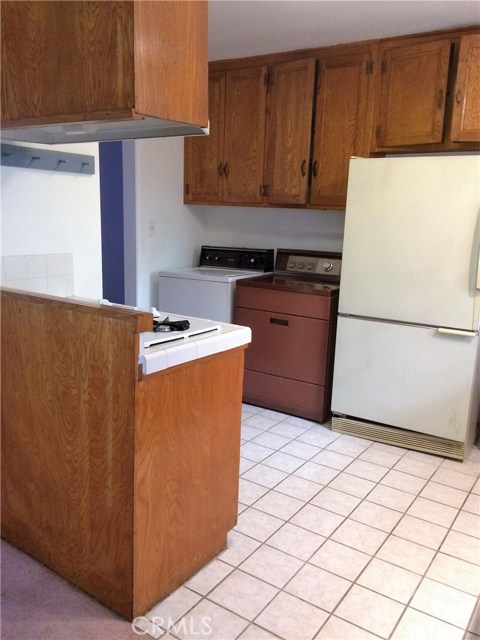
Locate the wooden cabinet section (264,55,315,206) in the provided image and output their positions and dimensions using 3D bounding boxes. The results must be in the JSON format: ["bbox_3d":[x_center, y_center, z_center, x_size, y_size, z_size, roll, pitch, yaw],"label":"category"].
[{"bbox_3d":[0.432,-1.344,3.948,0.352,0.997,0.327,9,13,30],"label":"wooden cabinet section"}]

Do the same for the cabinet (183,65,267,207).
[{"bbox_3d":[-0.044,-1.435,4.314,0.753,1.009,0.310,9,13,31],"label":"cabinet"}]

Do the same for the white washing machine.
[{"bbox_3d":[-0.197,-0.046,4.467,0.673,1.089,0.652,9,13,31],"label":"white washing machine"}]

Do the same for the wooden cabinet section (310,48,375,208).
[{"bbox_3d":[0.755,-1.295,3.765,0.397,0.997,0.317,9,13,30],"label":"wooden cabinet section"}]

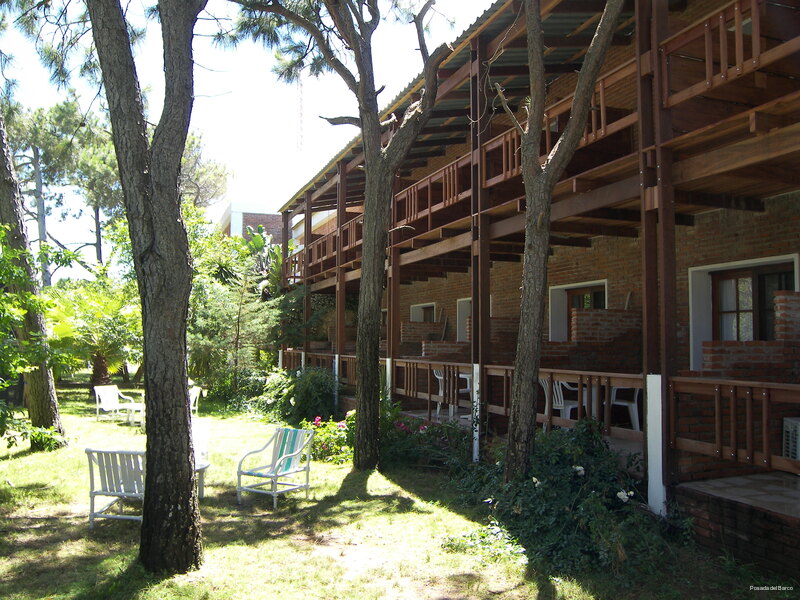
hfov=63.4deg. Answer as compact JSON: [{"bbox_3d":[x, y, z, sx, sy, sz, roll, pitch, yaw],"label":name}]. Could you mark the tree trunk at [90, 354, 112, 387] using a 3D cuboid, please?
[{"bbox_3d":[-9.987,2.458,21.650,0.699,1.264,0.650,2,-4,-25],"label":"tree trunk"}]

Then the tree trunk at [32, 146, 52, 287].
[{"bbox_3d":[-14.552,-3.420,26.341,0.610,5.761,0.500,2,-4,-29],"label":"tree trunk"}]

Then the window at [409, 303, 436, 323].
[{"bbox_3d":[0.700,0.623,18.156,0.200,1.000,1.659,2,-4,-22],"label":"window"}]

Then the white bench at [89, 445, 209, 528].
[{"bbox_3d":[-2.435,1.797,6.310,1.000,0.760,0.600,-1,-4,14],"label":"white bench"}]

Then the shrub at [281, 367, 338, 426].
[{"bbox_3d":[-2.001,2.110,14.308,1.282,1.273,1.200,1,-4,-8],"label":"shrub"}]

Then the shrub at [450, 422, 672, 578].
[{"bbox_3d":[1.419,1.645,6.023,1.200,0.970,2.100,2,-4,-22],"label":"shrub"}]

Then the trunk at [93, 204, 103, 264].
[{"bbox_3d":[-15.114,-3.277,32.331,0.450,3.025,0.380,2,-4,-25],"label":"trunk"}]

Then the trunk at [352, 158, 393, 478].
[{"bbox_3d":[-0.396,0.187,9.312,0.518,4.464,0.420,0,-4,-2],"label":"trunk"}]

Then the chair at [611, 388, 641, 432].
[{"bbox_3d":[3.148,1.473,8.977,0.560,0.820,0.570,-1,-4,15],"label":"chair"}]

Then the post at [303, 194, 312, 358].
[{"bbox_3d":[-2.679,-0.859,19.092,0.170,4.916,0.300,2,-4,-22],"label":"post"}]

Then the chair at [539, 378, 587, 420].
[{"bbox_3d":[2.288,1.475,9.073,0.560,0.820,0.570,2,-4,-28],"label":"chair"}]

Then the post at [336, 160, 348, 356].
[{"bbox_3d":[-1.390,-1.058,15.884,0.170,4.868,0.300,2,-4,-22],"label":"post"}]

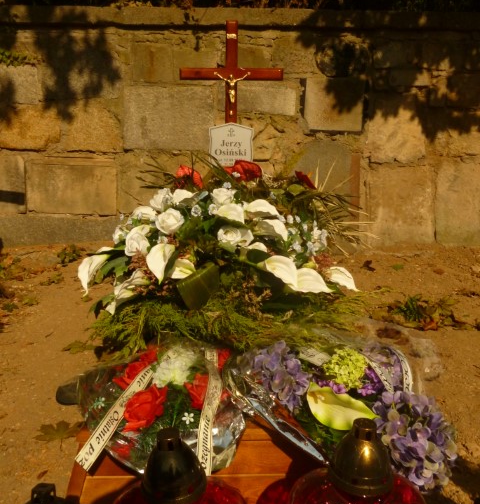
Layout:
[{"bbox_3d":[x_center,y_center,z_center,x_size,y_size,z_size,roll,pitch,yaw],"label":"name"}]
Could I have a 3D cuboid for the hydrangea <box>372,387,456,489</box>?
[{"bbox_3d":[0.303,0.329,0.900,0.145,0.170,0.145,0,11,0],"label":"hydrangea"}]

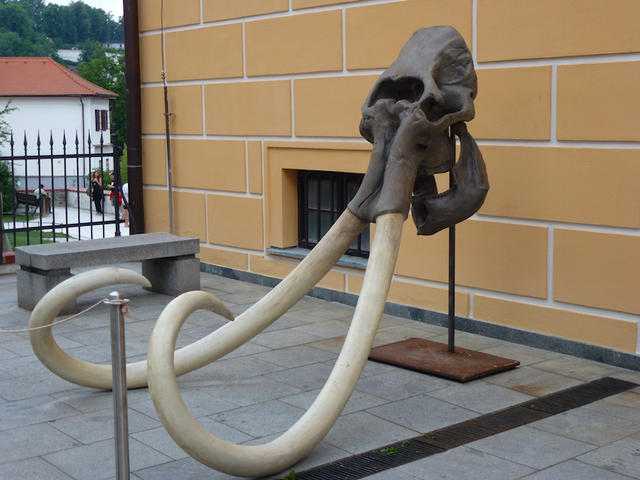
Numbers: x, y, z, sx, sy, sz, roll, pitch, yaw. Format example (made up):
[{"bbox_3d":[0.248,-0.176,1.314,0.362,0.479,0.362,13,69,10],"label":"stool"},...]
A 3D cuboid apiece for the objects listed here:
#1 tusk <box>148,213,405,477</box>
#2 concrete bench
[{"bbox_3d":[-0.045,0.441,4.590,0.492,1.043,1.953,5,10,39],"label":"tusk"},{"bbox_3d":[-1.808,0.270,8.151,1.469,0.477,0.612,-7,10,-38],"label":"concrete bench"}]

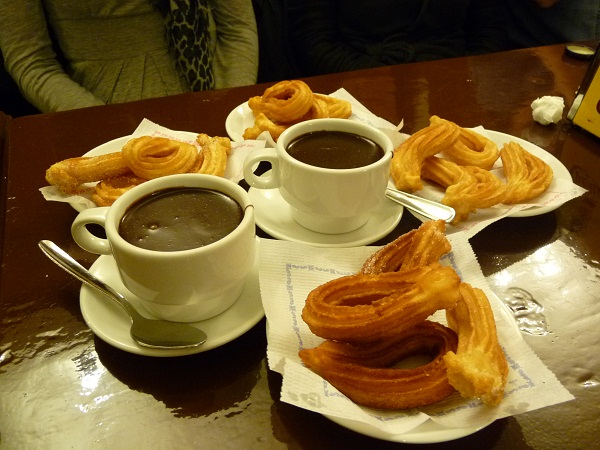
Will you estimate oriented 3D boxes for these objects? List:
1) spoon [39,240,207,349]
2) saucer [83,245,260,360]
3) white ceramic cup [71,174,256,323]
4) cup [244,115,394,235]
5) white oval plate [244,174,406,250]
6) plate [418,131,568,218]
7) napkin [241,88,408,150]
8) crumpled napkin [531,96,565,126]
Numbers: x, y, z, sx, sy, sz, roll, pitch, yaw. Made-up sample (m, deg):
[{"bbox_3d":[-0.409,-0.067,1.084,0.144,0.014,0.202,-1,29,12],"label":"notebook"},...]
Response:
[{"bbox_3d":[-0.129,0.049,0.324,0.151,0.019,0.033,25,43,17],"label":"spoon"},{"bbox_3d":[-0.086,0.045,0.352,0.143,0.021,0.143,0,38,0],"label":"saucer"},{"bbox_3d":[-0.097,0.016,0.337,0.129,0.068,0.096,4,38,4],"label":"white ceramic cup"},{"bbox_3d":[0.014,-0.042,0.413,0.126,0.068,0.096,-2,38,-4],"label":"cup"},{"bbox_3d":[0.022,-0.018,0.436,0.143,0.021,0.143,0,38,0],"label":"white oval plate"},{"bbox_3d":[0.185,-0.052,0.483,0.174,0.021,0.174,0,38,0],"label":"plate"},{"bbox_3d":[0.024,-0.123,0.555,0.146,0.026,0.149,-16,41,-20],"label":"napkin"},{"bbox_3d":[0.314,-0.147,0.598,0.039,0.035,0.037,0,38,0],"label":"crumpled napkin"}]

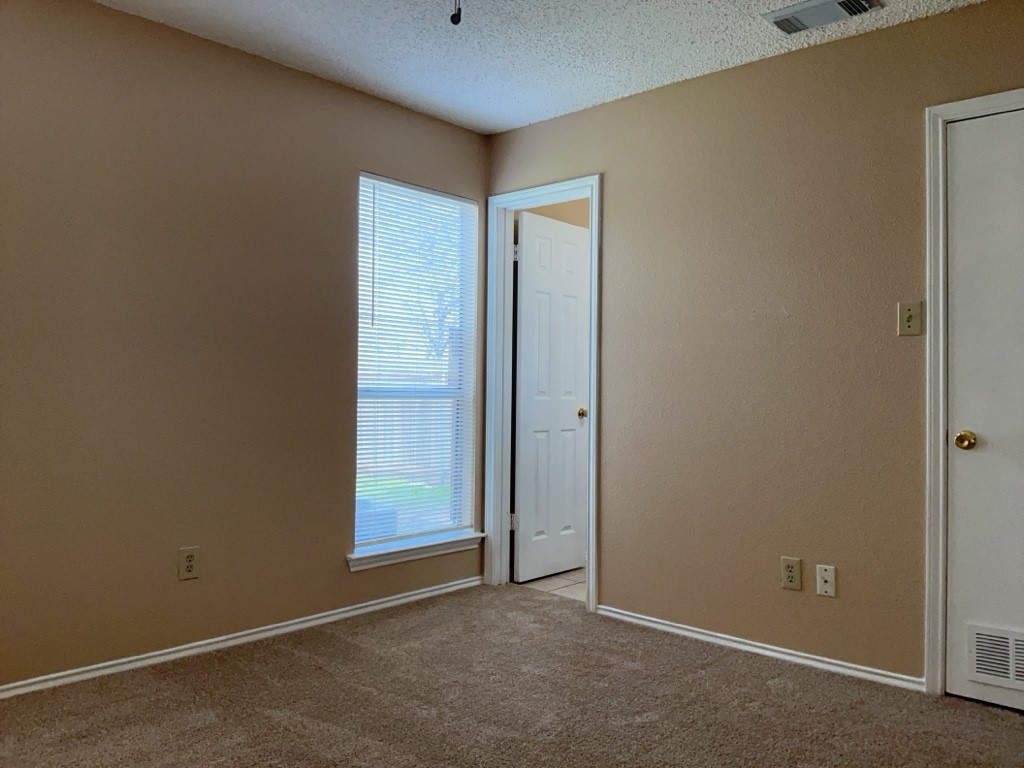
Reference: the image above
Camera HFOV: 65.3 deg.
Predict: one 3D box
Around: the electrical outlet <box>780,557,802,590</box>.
[{"bbox_3d":[1.115,0.758,3.170,0.079,0.124,0.008,1,0,42],"label":"electrical outlet"}]

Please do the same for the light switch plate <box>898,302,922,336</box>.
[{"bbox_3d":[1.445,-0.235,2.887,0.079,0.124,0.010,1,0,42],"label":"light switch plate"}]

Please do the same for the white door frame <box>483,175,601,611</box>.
[{"bbox_3d":[0.181,0.045,4.114,0.750,2.100,0.140,1,0,42],"label":"white door frame"}]

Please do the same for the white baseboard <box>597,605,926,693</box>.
[{"bbox_3d":[0.942,1.077,3.318,1.450,0.049,0.013,1,0,42],"label":"white baseboard"}]

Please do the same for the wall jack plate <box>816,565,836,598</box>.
[{"bbox_3d":[1.217,0.763,3.076,0.071,0.115,0.007,1,0,42],"label":"wall jack plate"}]

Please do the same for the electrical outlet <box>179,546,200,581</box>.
[{"bbox_3d":[-1.266,0.705,3.123,0.008,0.124,0.079,1,0,42],"label":"electrical outlet"}]

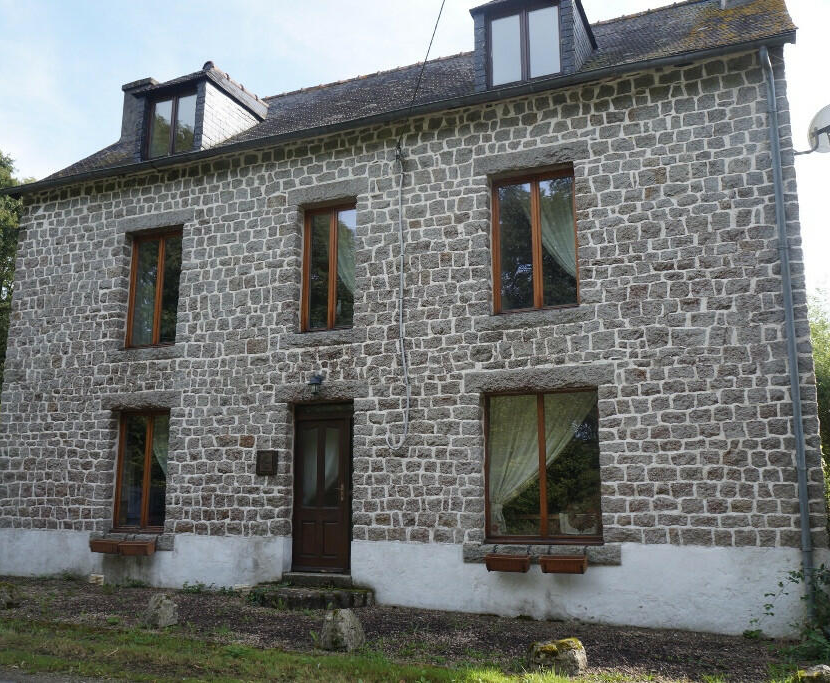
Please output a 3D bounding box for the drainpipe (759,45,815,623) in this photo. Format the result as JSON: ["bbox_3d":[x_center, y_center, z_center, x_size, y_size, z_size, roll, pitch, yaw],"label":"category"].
[{"bbox_3d":[4.255,-0.299,8.724,0.140,6.680,0.180,-4,-12,22],"label":"drainpipe"}]

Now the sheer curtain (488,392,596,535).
[{"bbox_3d":[1.650,1.576,9.949,1.430,1.850,0.090,-4,-12,22],"label":"sheer curtain"}]

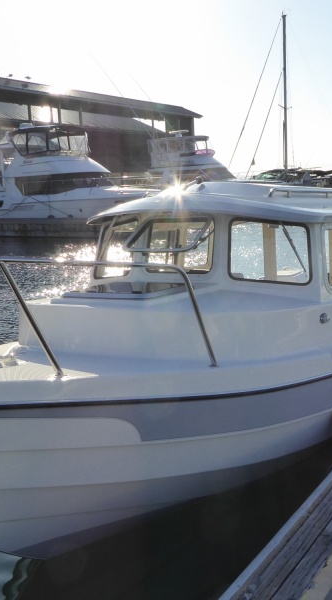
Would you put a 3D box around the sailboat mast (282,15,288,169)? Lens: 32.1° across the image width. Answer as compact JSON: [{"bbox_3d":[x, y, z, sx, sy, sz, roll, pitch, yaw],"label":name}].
[{"bbox_3d":[8.676,-14.763,42.026,0.200,11.326,0.200,-3,11,0],"label":"sailboat mast"}]

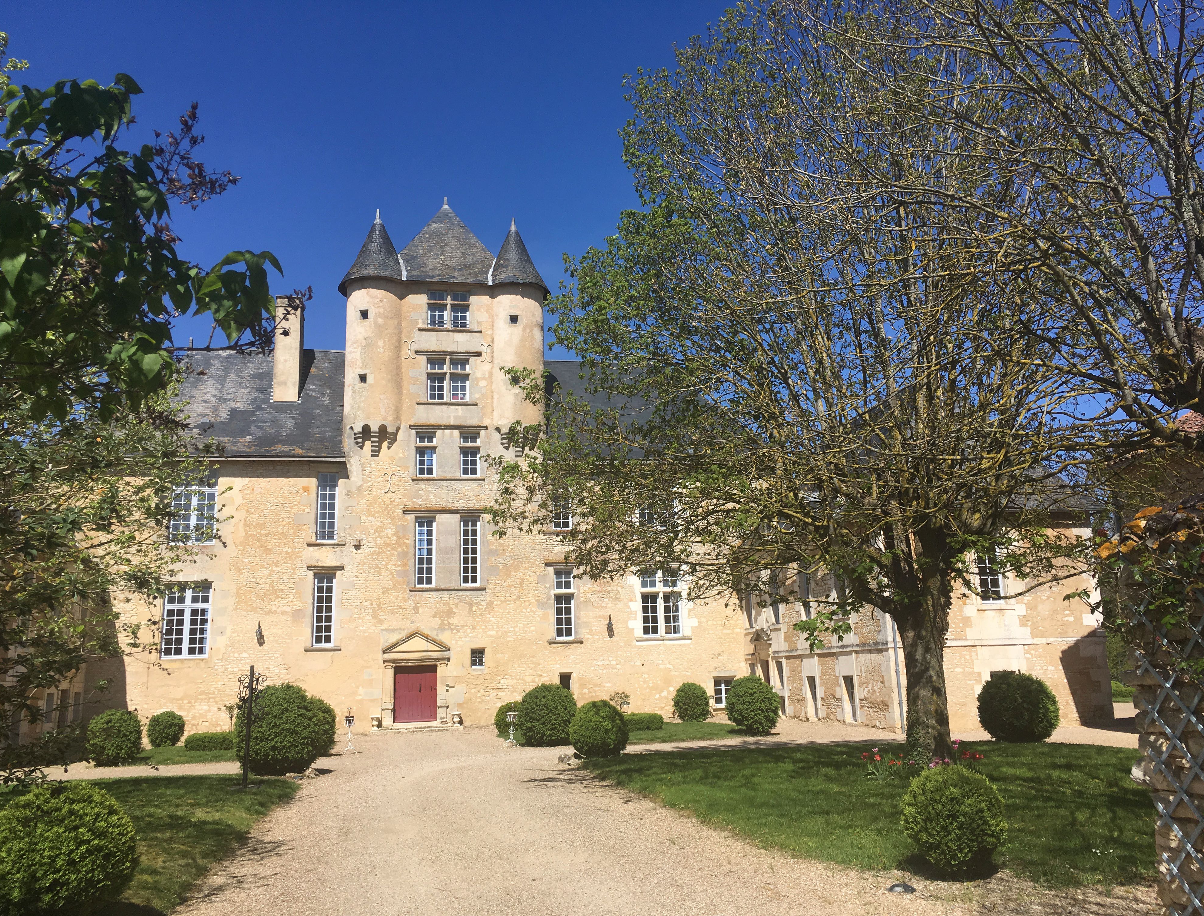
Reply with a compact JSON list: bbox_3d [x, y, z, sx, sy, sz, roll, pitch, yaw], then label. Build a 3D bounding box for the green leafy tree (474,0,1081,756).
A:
[{"bbox_3d":[4.574,-1.831,18.991,12.500,14.600,11.800,0,-12,-11],"label":"green leafy tree"}]

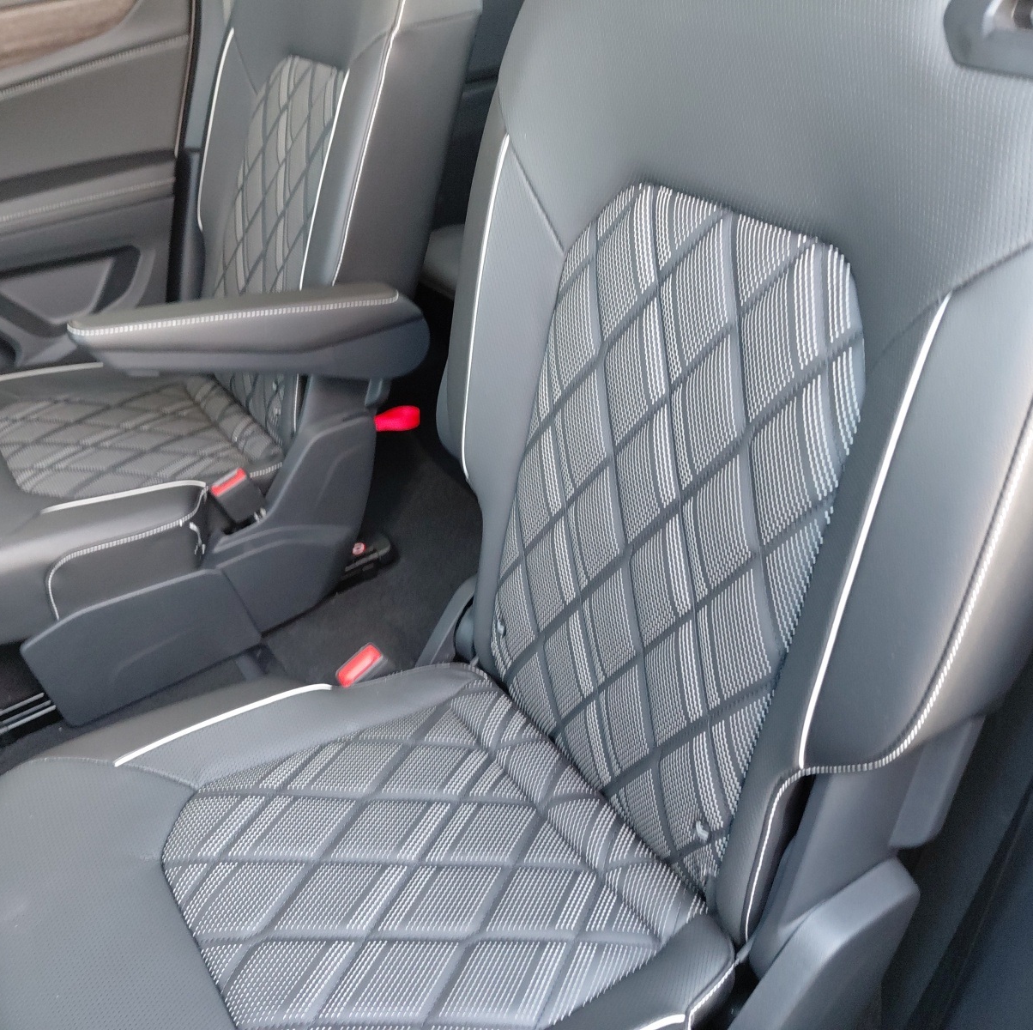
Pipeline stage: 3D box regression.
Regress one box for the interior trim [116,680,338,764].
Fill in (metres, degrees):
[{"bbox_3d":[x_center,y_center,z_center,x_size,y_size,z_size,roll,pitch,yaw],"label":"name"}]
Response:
[{"bbox_3d":[-0.249,0.177,0.860,0.197,0.019,0.012,-16,36,-30],"label":"interior trim"}]

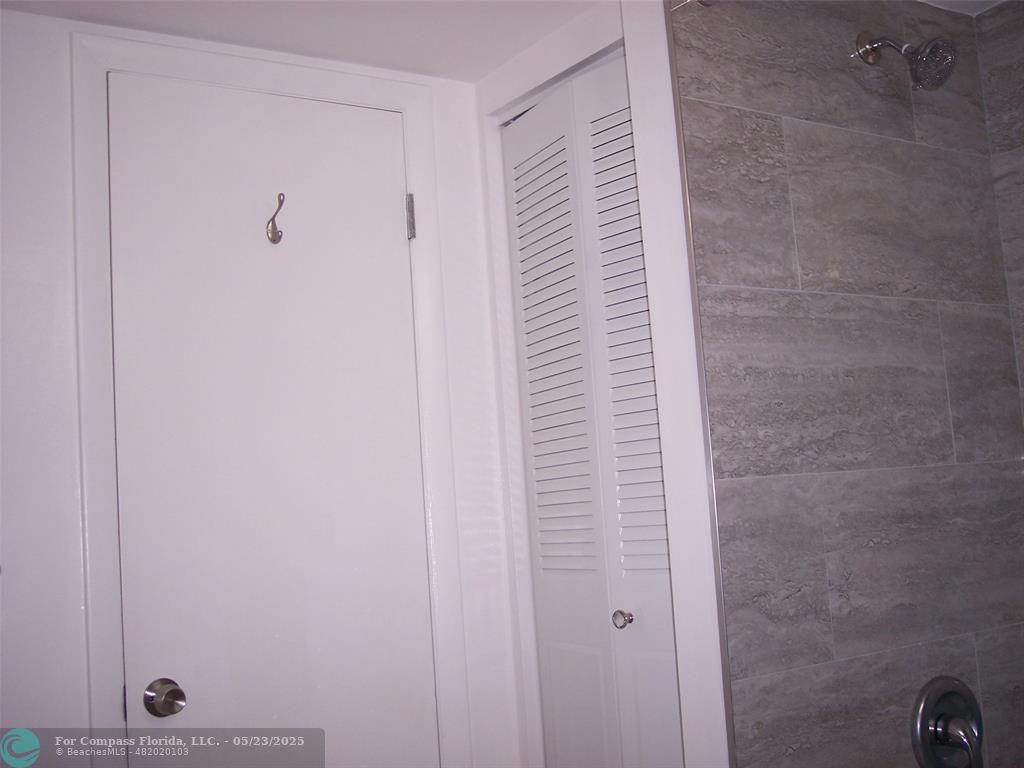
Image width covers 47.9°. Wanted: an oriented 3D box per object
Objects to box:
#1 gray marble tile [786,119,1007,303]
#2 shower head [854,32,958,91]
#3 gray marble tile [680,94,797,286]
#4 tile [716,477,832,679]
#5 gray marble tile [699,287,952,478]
[{"bbox_3d":[0.724,-0.305,2.141,0.602,0.302,0.012,0,-8,-34],"label":"gray marble tile"},{"bbox_3d":[0.707,-0.587,2.066,0.092,0.157,0.165,0,-8,-34],"label":"shower head"},{"bbox_3d":[0.378,-0.307,1.907,0.233,0.302,0.012,0,-8,-34],"label":"gray marble tile"},{"bbox_3d":[0.419,0.298,1.837,0.231,0.302,0.012,0,-8,-34],"label":"tile"},{"bbox_3d":[0.553,-0.004,1.976,0.604,0.302,0.012,0,-8,-34],"label":"gray marble tile"}]

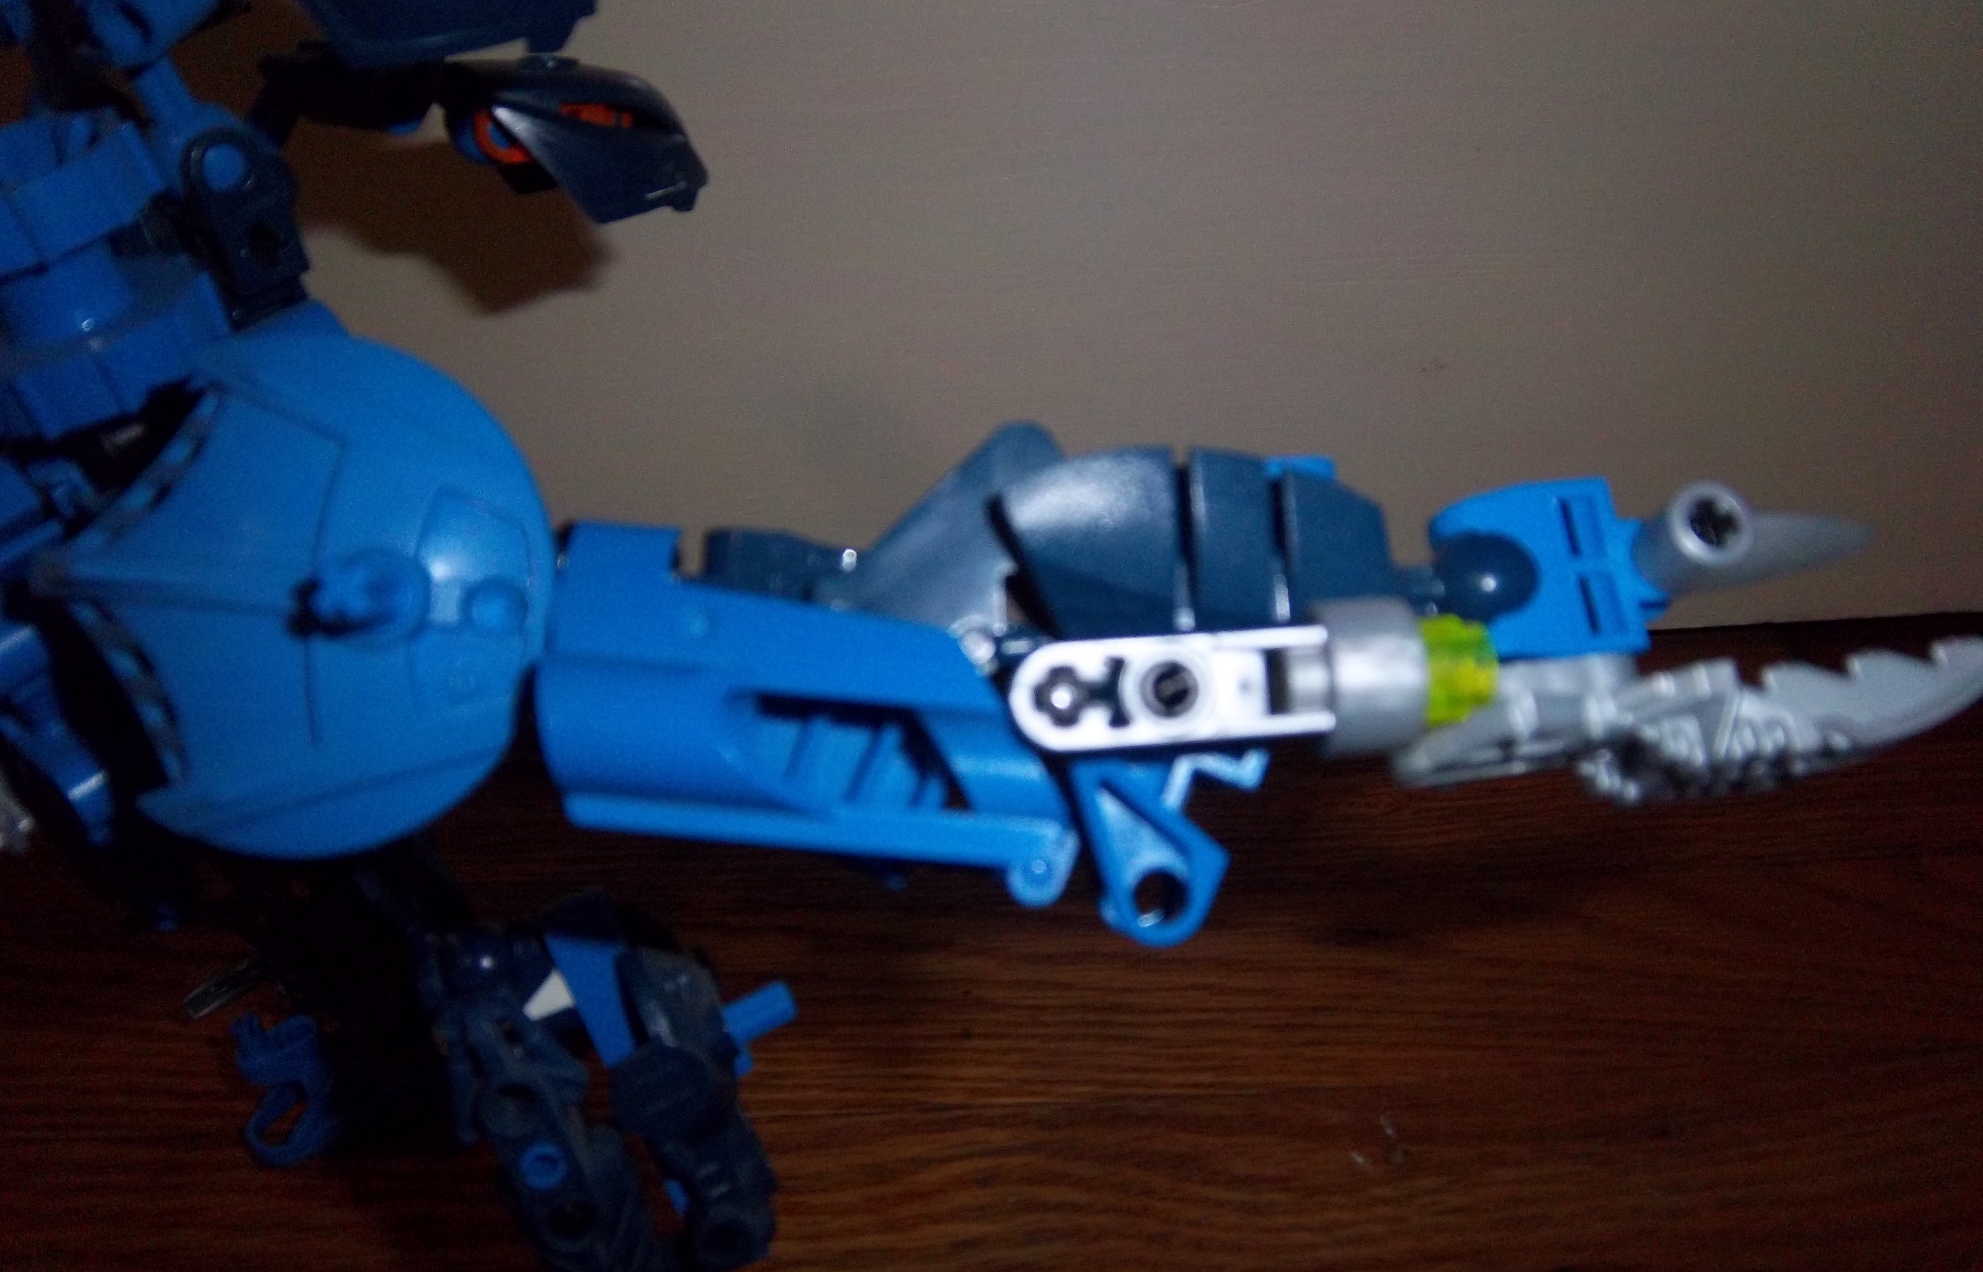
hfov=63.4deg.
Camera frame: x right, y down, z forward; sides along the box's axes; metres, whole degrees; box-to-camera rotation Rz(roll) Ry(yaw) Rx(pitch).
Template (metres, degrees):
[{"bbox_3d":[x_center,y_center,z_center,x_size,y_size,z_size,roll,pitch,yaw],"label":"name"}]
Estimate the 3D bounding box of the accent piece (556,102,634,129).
[{"bbox_3d":[-0.044,-0.058,0.179,0.009,0.003,0.004,8,6,-6],"label":"accent piece"}]

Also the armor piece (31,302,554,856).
[{"bbox_3d":[-0.064,-0.004,0.143,0.047,0.048,0.032,4,0,5],"label":"armor piece"}]

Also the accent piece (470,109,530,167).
[{"bbox_3d":[-0.054,-0.056,0.179,0.007,0.007,0.004,6,3,-1],"label":"accent piece"}]

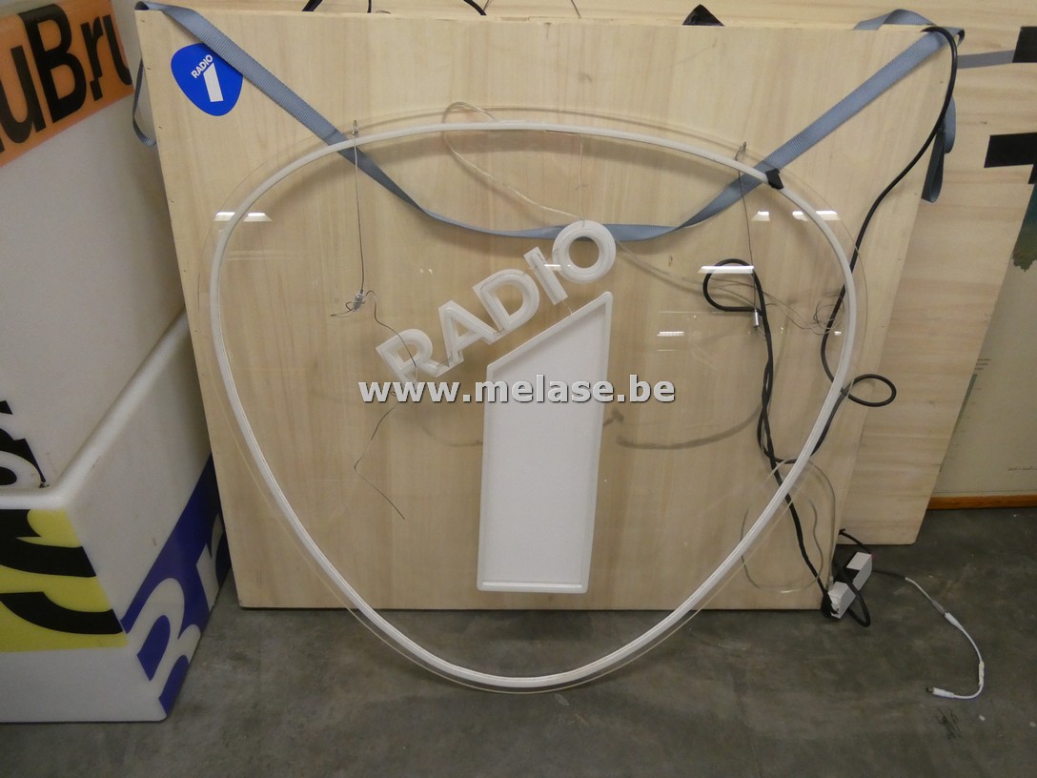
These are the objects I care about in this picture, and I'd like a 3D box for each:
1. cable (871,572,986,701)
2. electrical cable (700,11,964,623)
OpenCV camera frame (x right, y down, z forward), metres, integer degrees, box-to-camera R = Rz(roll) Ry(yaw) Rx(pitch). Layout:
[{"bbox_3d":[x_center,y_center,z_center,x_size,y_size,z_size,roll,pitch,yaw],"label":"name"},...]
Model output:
[{"bbox_3d":[0.794,0.462,1.378,0.128,0.015,0.305,4,30,5],"label":"cable"},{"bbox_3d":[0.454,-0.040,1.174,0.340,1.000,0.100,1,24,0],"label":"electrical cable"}]

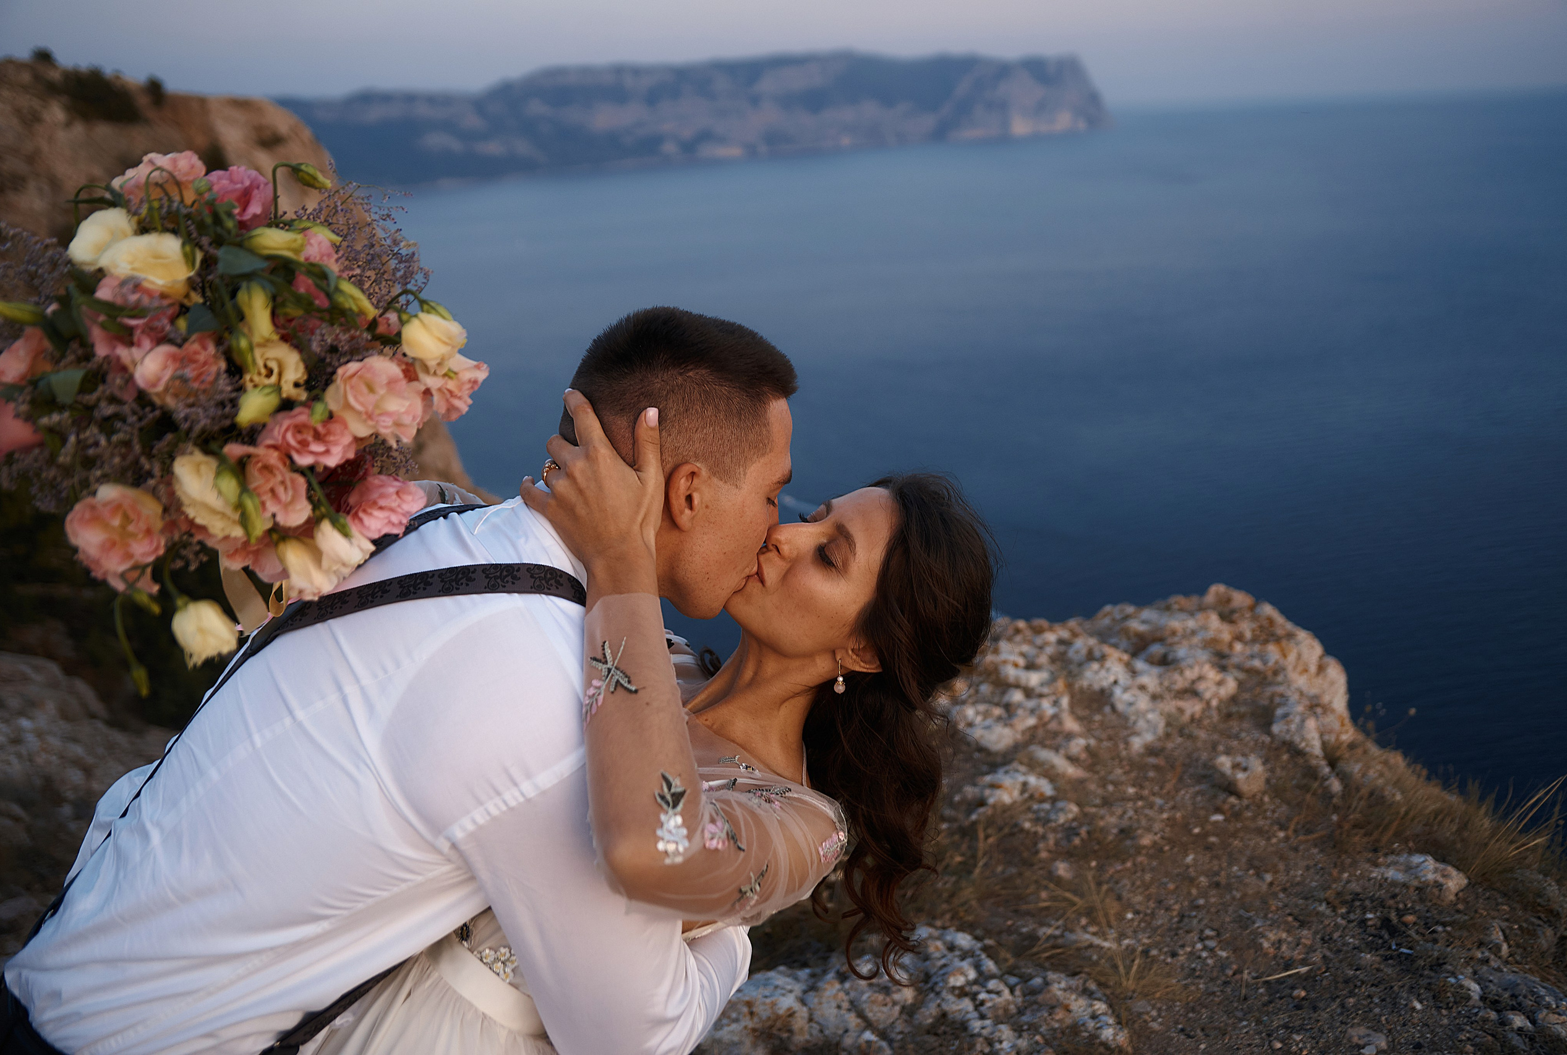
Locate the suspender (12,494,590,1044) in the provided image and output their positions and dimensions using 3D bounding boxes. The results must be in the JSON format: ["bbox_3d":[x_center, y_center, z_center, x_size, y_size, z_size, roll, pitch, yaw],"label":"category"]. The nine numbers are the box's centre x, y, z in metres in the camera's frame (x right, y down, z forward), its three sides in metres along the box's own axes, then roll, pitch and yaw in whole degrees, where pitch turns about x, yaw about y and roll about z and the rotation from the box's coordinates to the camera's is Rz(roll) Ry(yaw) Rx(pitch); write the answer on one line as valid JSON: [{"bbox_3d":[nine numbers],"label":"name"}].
[{"bbox_3d":[-0.377,0.208,1.043,0.530,0.270,0.260,-47,30,-24],"label":"suspender"}]

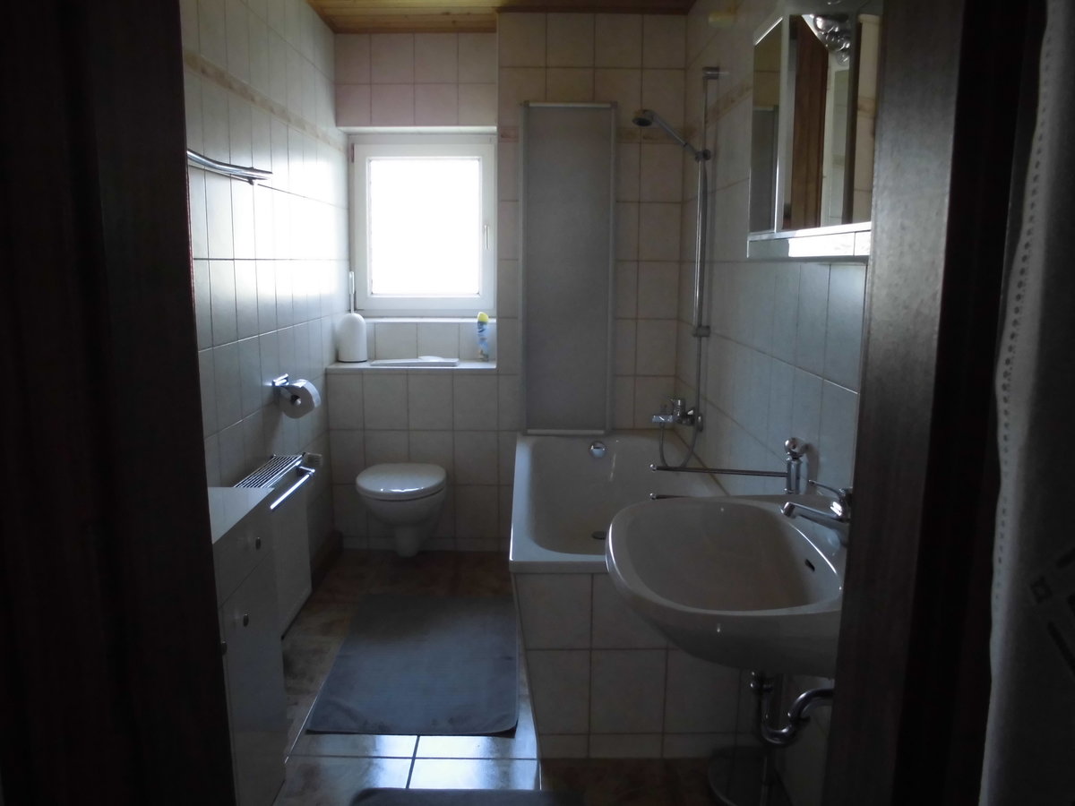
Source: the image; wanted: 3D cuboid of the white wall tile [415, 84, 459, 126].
[{"bbox_3d":[-0.461,-1.361,3.693,0.201,0.184,0.010,0,10,0],"label":"white wall tile"}]

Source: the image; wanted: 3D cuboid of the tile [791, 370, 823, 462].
[{"bbox_3d":[0.635,0.053,1.894,0.010,0.249,0.198,0,10,-1],"label":"tile"}]

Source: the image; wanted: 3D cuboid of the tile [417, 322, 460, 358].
[{"bbox_3d":[-0.474,-0.297,3.870,0.202,0.175,0.010,0,10,0],"label":"tile"}]

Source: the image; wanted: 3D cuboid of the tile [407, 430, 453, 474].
[{"bbox_3d":[-0.473,0.245,3.640,0.199,0.247,0.010,0,10,0],"label":"tile"}]

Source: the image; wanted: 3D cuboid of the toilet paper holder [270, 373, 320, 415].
[{"bbox_3d":[-0.858,-0.022,2.890,0.133,0.139,0.146,0,10,0],"label":"toilet paper holder"}]

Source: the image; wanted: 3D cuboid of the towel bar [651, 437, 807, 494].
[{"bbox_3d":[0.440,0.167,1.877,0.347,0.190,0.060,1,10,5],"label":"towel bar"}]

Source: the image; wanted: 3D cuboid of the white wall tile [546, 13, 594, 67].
[{"bbox_3d":[0.138,-1.492,3.326,0.198,0.210,0.010,0,10,0],"label":"white wall tile"}]

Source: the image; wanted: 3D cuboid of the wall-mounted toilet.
[{"bbox_3d":[-0.561,0.503,3.386,0.370,0.400,0.555,0,10,0],"label":"wall-mounted toilet"}]

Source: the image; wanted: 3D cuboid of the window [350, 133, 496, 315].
[{"bbox_3d":[-0.554,-0.870,3.993,0.727,0.881,0.080,0,10,0],"label":"window"}]

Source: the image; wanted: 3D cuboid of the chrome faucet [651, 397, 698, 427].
[{"bbox_3d":[0.525,0.036,3.094,0.172,0.115,0.190,0,10,0],"label":"chrome faucet"}]

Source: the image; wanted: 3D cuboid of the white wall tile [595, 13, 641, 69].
[{"bbox_3d":[0.335,-1.488,3.325,0.199,0.207,0.010,0,10,0],"label":"white wall tile"}]

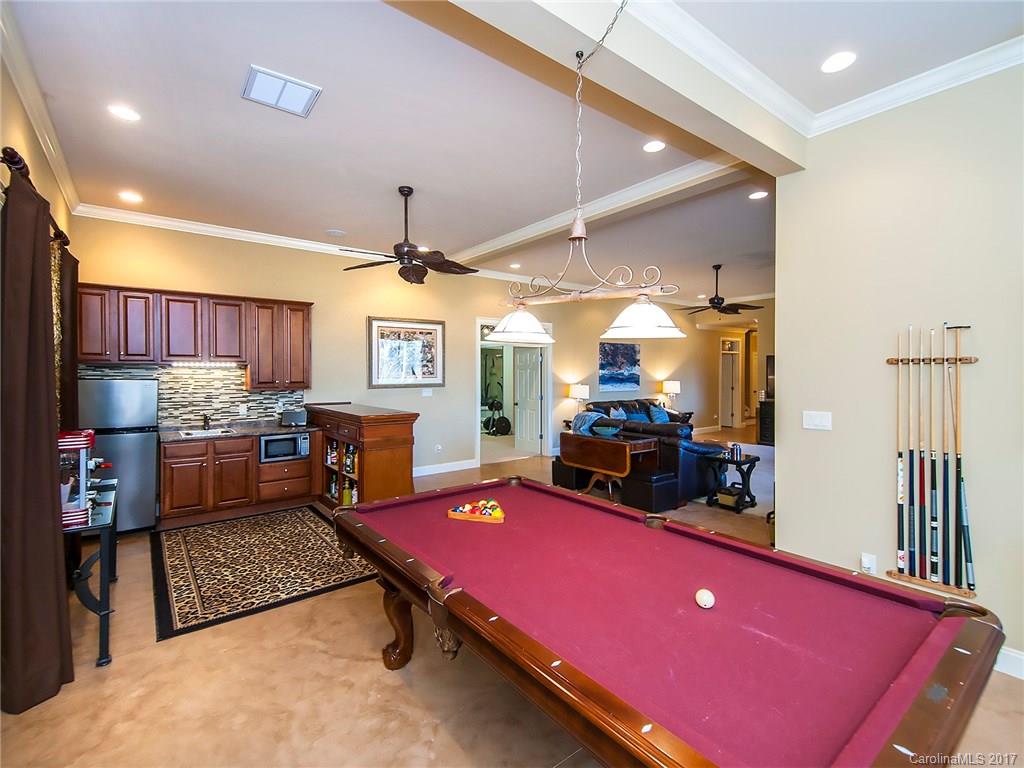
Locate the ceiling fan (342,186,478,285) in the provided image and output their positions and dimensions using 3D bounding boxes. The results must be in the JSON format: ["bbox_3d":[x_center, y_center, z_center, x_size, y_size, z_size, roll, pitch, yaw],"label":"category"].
[{"bbox_3d":[-0.964,-1.399,4.275,1.330,0.740,1.330,-1,2,-38],"label":"ceiling fan"}]

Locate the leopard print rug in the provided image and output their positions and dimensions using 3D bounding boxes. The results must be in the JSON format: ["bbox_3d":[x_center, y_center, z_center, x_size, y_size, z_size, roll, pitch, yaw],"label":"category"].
[{"bbox_3d":[-2.224,1.460,4.171,1.500,0.012,2.400,-1,2,-38],"label":"leopard print rug"}]

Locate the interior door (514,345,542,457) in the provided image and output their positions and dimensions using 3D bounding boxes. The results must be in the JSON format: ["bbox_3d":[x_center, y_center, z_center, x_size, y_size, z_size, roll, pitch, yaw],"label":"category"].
[{"bbox_3d":[0.280,0.316,9.060,0.040,2.020,0.760,-1,2,-38],"label":"interior door"}]

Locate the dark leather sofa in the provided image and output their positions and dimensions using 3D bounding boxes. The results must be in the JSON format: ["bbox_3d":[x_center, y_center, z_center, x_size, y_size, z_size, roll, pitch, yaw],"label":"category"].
[{"bbox_3d":[1.803,0.941,6.778,1.050,0.970,2.150,-1,2,-38],"label":"dark leather sofa"}]

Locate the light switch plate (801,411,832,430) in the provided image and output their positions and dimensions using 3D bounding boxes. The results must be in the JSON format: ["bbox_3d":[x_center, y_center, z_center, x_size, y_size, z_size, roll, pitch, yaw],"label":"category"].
[{"bbox_3d":[2.018,0.242,3.130,0.010,0.116,0.170,-1,2,-38],"label":"light switch plate"}]

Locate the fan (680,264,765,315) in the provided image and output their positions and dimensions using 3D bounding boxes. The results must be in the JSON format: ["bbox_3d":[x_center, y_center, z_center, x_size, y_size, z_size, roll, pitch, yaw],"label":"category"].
[{"bbox_3d":[3.421,-1.583,7.889,1.420,0.780,1.420,-1,2,-38],"label":"fan"}]

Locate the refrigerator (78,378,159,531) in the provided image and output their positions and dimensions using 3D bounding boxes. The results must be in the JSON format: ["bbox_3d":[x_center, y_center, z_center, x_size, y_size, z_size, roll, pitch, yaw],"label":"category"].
[{"bbox_3d":[-4.053,0.730,4.927,0.600,1.550,0.640,-1,2,-38],"label":"refrigerator"}]

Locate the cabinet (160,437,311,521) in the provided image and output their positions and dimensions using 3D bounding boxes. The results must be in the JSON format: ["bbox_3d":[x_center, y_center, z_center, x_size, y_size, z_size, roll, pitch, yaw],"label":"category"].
[{"bbox_3d":[-3.096,0.994,5.386,1.450,0.890,0.635,-1,2,-38],"label":"cabinet"}]

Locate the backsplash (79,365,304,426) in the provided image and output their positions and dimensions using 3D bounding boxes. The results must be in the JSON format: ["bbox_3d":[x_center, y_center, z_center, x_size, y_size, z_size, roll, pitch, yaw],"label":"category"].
[{"bbox_3d":[-3.527,0.112,5.440,2.160,0.690,0.015,-1,2,-38],"label":"backsplash"}]

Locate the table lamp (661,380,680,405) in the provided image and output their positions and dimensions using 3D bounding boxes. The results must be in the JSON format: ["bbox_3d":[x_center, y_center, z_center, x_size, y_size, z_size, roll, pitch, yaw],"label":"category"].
[{"bbox_3d":[3.618,0.286,10.736,0.400,0.700,0.400,-1,2,-38],"label":"table lamp"}]

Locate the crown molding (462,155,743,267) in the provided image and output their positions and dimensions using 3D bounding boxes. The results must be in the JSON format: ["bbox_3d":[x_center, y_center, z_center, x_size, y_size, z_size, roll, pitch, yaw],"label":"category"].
[{"bbox_3d":[0.362,-1.740,5.330,0.100,0.110,4.800,-1,2,-38],"label":"crown molding"}]

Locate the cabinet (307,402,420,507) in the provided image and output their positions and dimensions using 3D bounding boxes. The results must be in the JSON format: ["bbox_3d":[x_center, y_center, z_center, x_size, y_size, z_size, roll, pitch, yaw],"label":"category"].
[{"bbox_3d":[-1.864,0.889,5.622,0.610,1.170,2.220,-1,2,-38],"label":"cabinet"}]

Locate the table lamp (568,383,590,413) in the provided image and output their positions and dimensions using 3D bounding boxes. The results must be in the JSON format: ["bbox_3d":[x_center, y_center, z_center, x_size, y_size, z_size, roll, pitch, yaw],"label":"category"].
[{"bbox_3d":[1.275,0.354,8.936,0.390,0.700,0.390,-1,2,-38],"label":"table lamp"}]

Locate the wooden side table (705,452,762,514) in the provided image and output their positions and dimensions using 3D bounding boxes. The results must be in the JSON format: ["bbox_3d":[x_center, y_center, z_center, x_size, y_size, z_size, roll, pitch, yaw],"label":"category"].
[{"bbox_3d":[2.594,1.162,5.624,0.530,0.560,0.520,-1,2,-38],"label":"wooden side table"}]

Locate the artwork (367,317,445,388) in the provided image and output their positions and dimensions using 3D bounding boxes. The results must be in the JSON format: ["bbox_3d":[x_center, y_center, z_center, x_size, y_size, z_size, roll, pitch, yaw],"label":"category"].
[{"bbox_3d":[-1.577,-0.457,7.200,1.260,1.040,0.040,-1,2,-38],"label":"artwork"}]

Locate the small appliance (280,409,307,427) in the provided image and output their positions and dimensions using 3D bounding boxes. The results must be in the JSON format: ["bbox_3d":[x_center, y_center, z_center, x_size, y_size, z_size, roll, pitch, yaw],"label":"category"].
[{"bbox_3d":[-2.659,0.414,5.819,0.290,0.190,0.200,-1,2,-17],"label":"small appliance"}]

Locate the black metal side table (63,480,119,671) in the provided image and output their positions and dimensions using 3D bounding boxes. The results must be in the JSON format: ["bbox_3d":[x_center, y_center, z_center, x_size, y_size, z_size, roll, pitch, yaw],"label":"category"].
[{"bbox_3d":[-2.686,1.120,2.970,0.350,0.760,1.330,-1,2,-38],"label":"black metal side table"}]

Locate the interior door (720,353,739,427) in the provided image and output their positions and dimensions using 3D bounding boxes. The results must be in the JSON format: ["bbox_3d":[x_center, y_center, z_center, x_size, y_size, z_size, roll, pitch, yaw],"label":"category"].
[{"bbox_3d":[5.848,0.183,13.316,0.040,2.020,0.780,-1,2,-38],"label":"interior door"}]

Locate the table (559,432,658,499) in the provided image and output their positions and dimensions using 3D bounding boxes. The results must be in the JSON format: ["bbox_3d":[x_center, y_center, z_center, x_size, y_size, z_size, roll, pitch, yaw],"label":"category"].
[{"bbox_3d":[1.227,1.060,6.135,0.580,0.760,1.180,-1,2,-38],"label":"table"}]

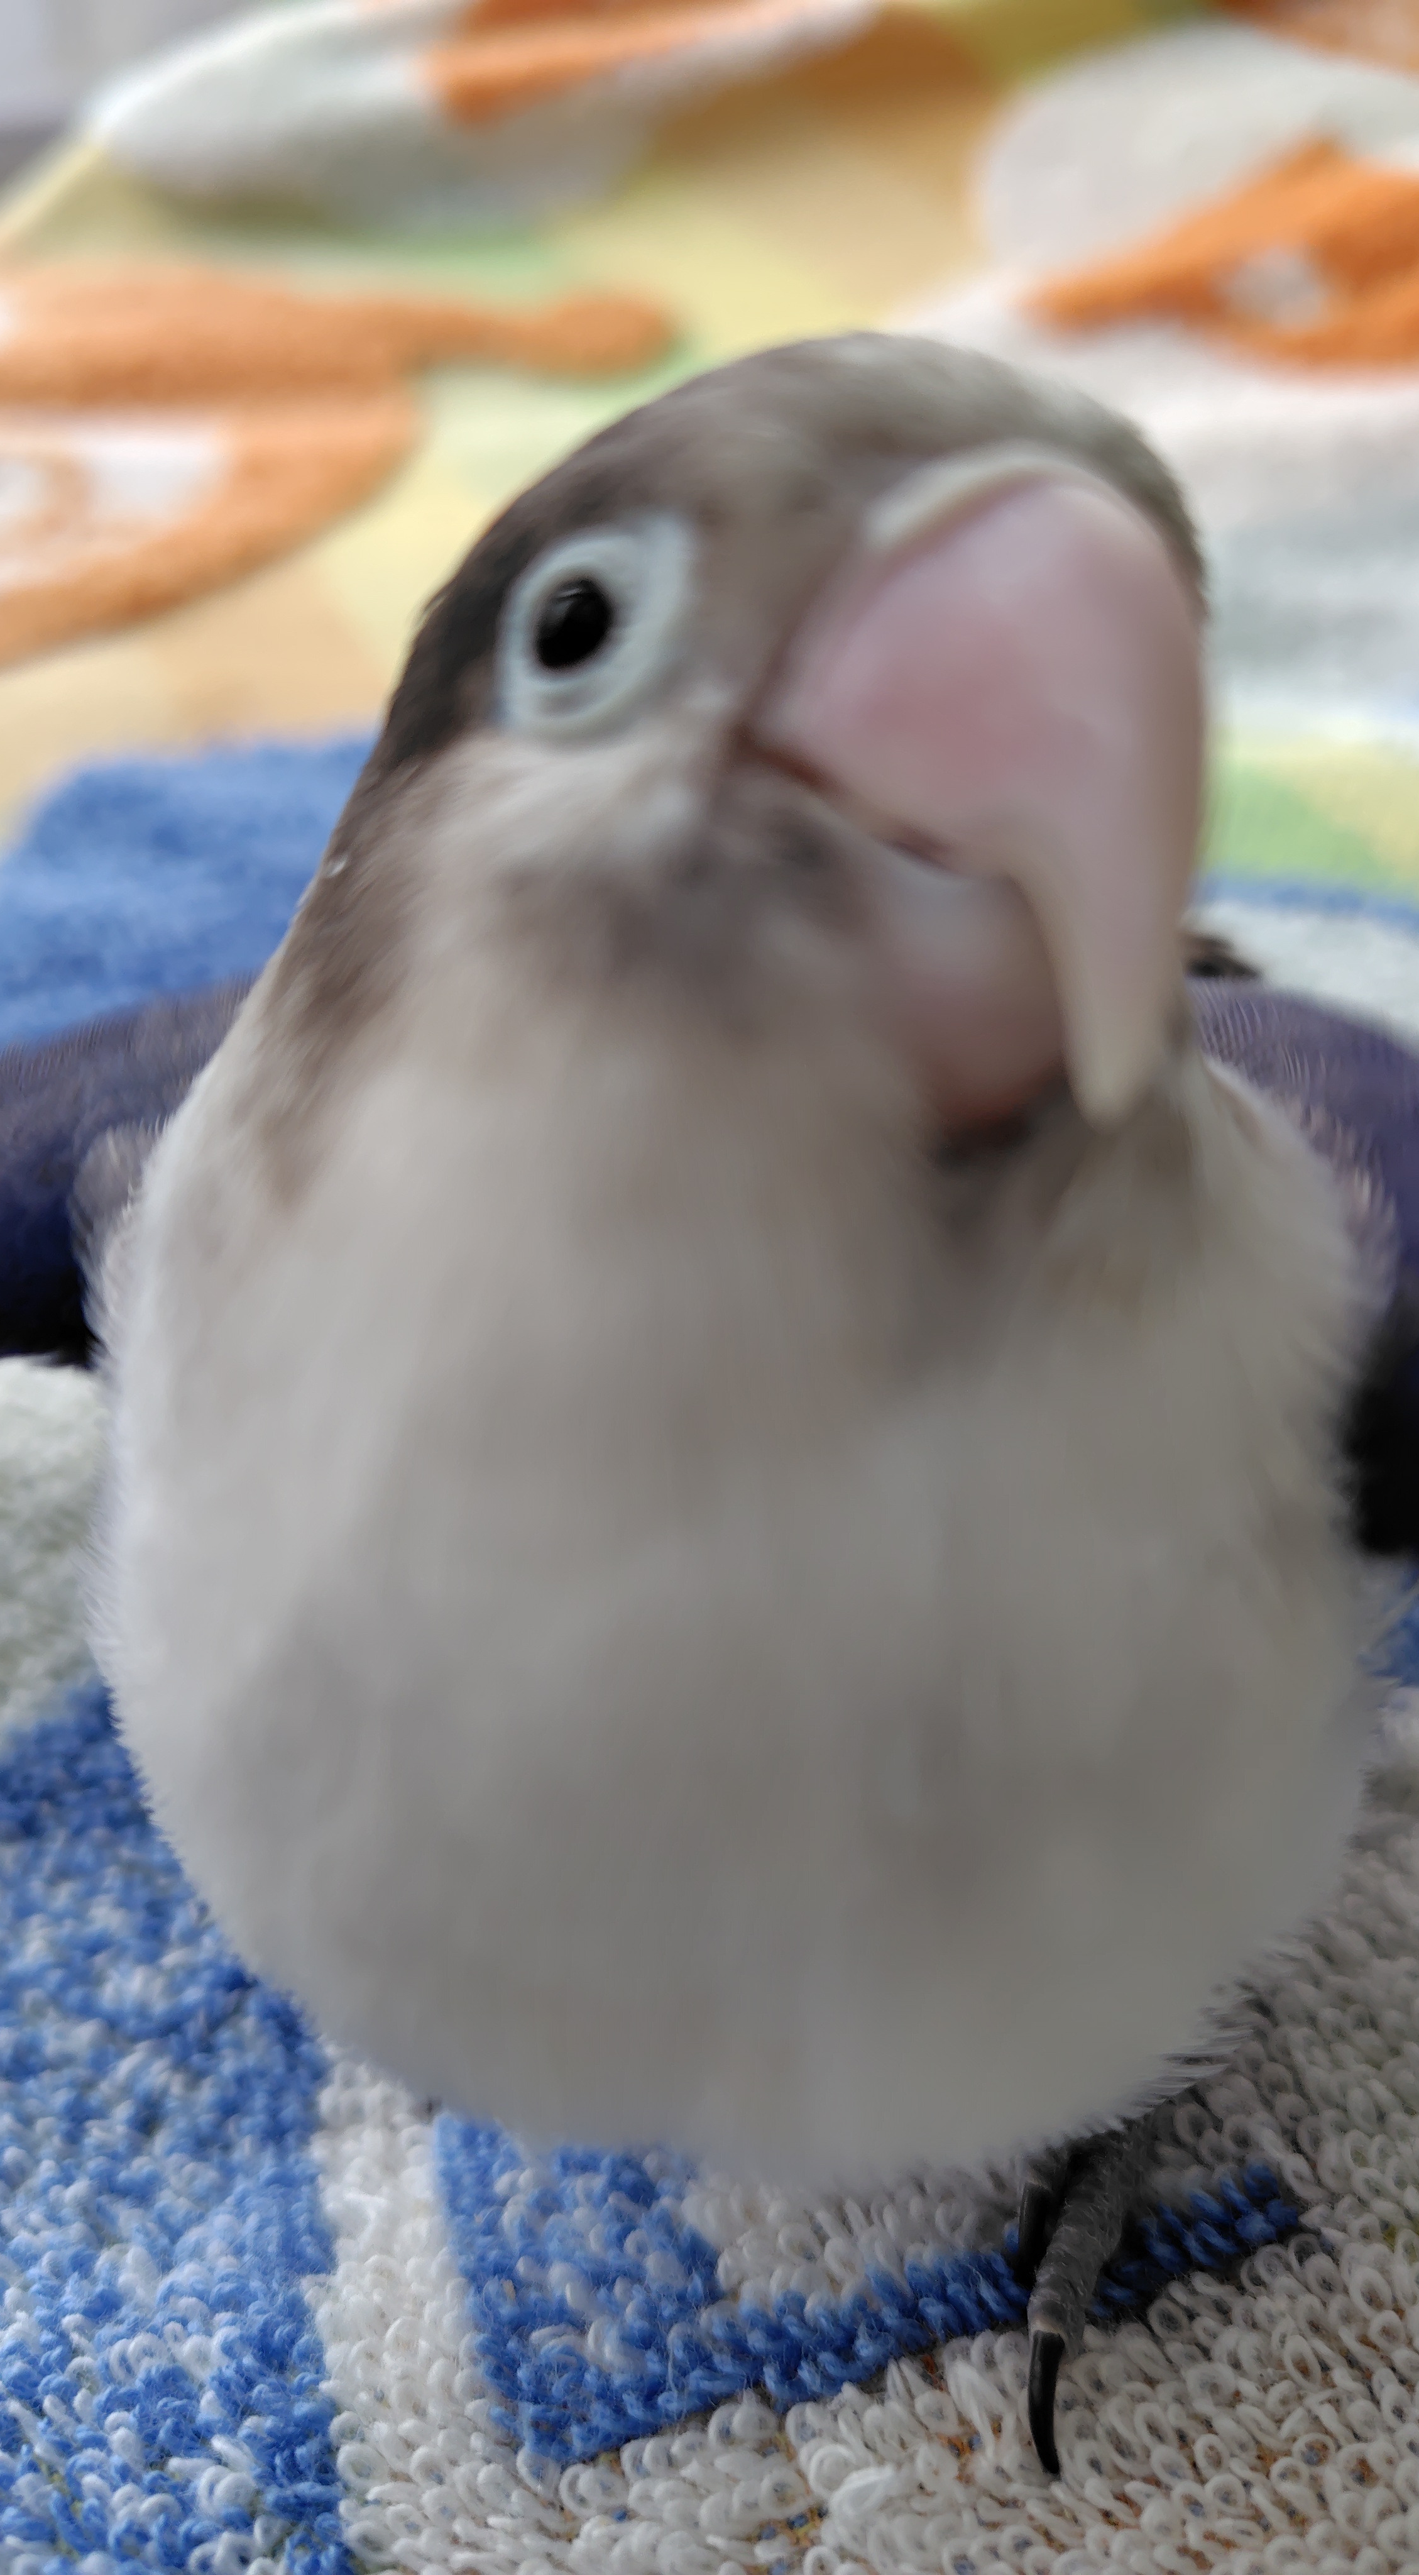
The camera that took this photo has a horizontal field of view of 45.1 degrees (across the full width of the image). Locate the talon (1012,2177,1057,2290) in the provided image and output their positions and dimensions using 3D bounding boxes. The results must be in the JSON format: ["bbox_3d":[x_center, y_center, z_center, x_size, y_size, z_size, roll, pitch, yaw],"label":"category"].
[{"bbox_3d":[0.019,0.055,0.099,0.002,0.003,0.006,2,38,2],"label":"talon"}]

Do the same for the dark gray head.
[{"bbox_3d":[0.002,-0.024,0.079,0.031,0.035,0.041,-20,23,-32],"label":"dark gray head"}]

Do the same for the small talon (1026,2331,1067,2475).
[{"bbox_3d":[0.018,0.061,0.093,0.002,0.003,0.007,2,38,3],"label":"small talon"}]

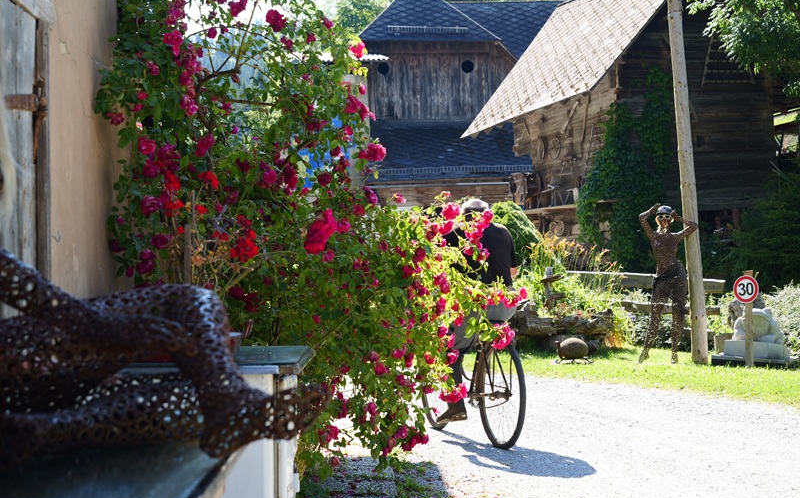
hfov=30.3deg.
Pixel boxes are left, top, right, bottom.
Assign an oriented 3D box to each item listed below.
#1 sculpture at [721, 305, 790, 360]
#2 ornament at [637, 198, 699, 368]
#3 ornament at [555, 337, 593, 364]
[{"bbox_3d":[4.040,0.970,16.800,0.800,0.620,0.520,0,0,20],"label":"sculpture"},{"bbox_3d":[2.990,0.385,16.500,0.660,1.790,0.450,0,0,12],"label":"ornament"},{"bbox_3d":[1.920,1.125,16.400,0.420,0.290,0.300,0,0,-3],"label":"ornament"}]

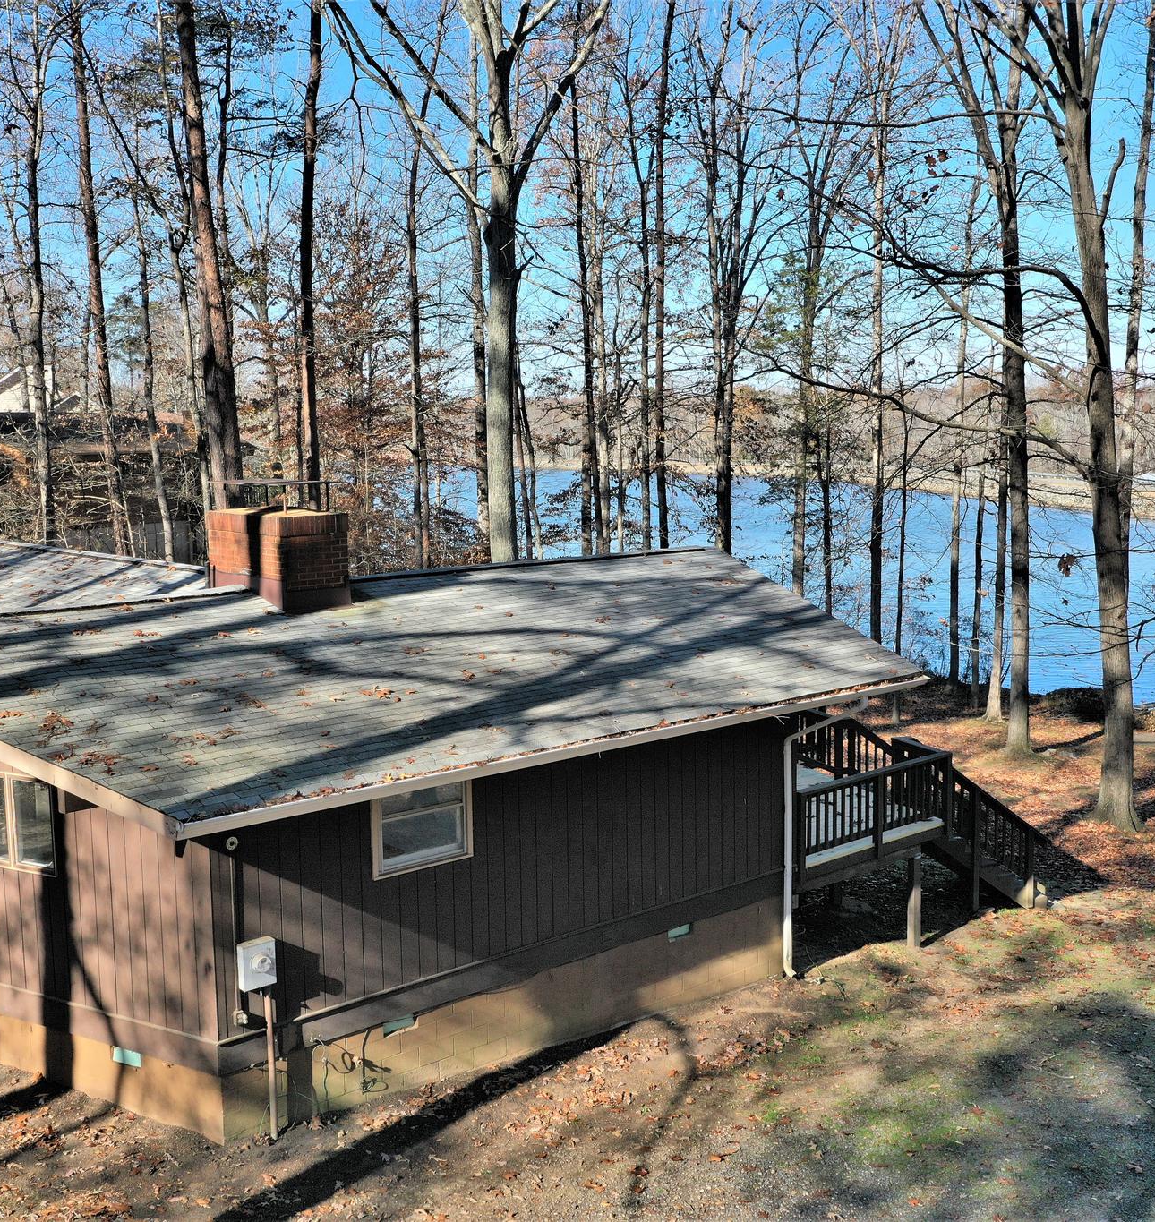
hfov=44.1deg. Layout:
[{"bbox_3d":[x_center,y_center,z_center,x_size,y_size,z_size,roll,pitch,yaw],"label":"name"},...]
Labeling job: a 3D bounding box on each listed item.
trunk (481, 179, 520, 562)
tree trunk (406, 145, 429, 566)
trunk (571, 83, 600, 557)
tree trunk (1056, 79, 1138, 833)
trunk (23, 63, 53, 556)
[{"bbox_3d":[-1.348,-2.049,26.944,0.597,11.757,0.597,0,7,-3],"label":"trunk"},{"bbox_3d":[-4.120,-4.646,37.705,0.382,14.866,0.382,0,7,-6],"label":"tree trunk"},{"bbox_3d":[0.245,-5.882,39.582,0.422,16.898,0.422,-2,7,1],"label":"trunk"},{"bbox_3d":[9.387,-2.677,25.888,0.836,13.565,0.836,-3,7,20],"label":"tree trunk"},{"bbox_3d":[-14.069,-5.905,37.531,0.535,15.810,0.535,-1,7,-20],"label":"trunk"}]

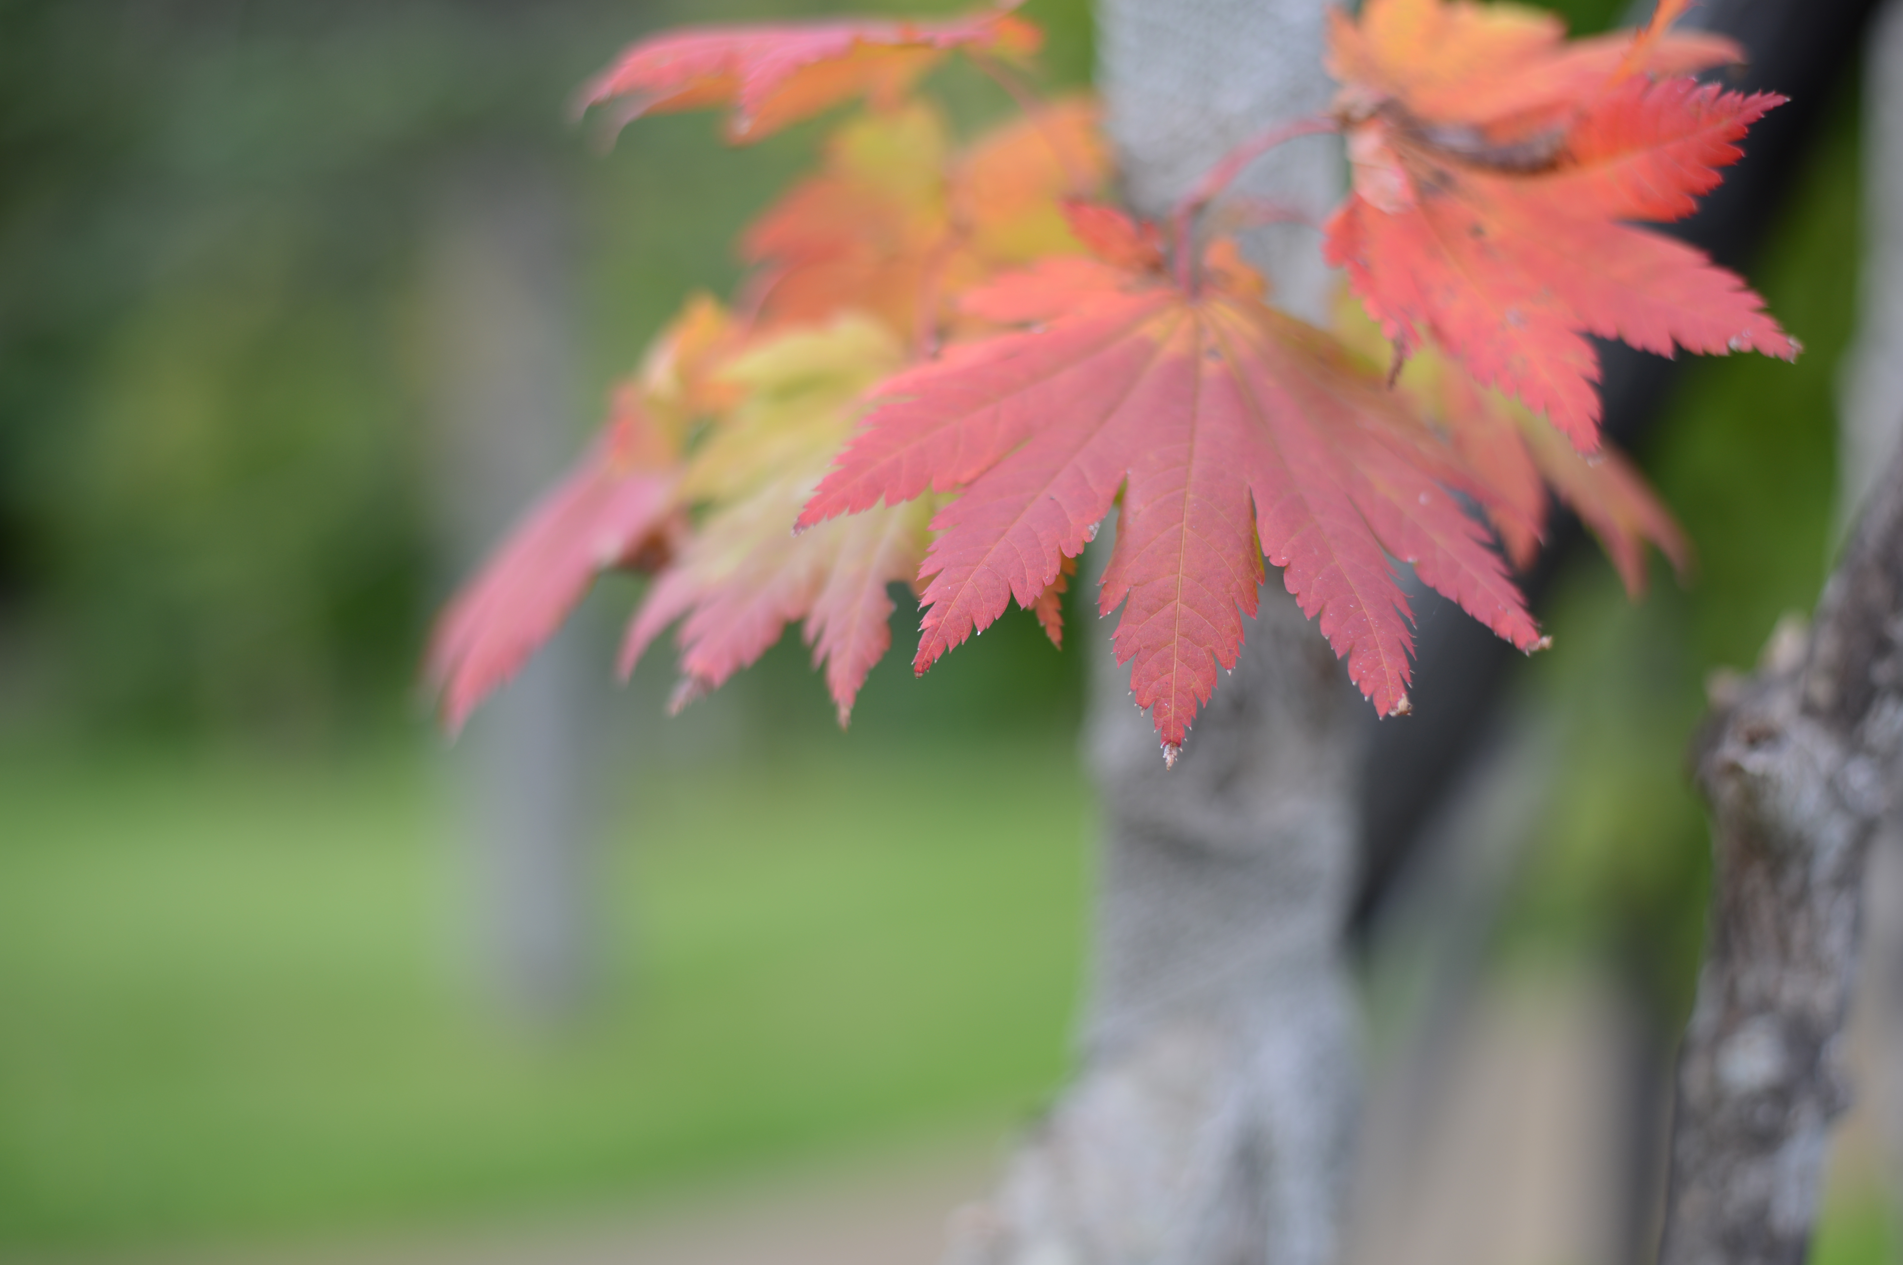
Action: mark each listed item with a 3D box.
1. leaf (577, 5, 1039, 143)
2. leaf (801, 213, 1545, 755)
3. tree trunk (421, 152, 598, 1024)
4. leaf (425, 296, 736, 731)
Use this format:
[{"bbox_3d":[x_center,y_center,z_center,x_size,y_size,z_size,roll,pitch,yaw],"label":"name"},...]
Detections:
[{"bbox_3d":[-0.029,-0.114,0.540,0.085,0.030,0.080,1,3,27],"label":"leaf"},{"bbox_3d":[0.041,-0.028,0.485,0.135,0.112,0.038,0,-33,0],"label":"leaf"},{"bbox_3d":[-1.573,-0.163,9.500,0.480,3.150,0.480,-3,0,0],"label":"tree trunk"},{"bbox_3d":[-0.083,-0.026,0.590,0.070,0.095,0.040,24,-10,45],"label":"leaf"}]

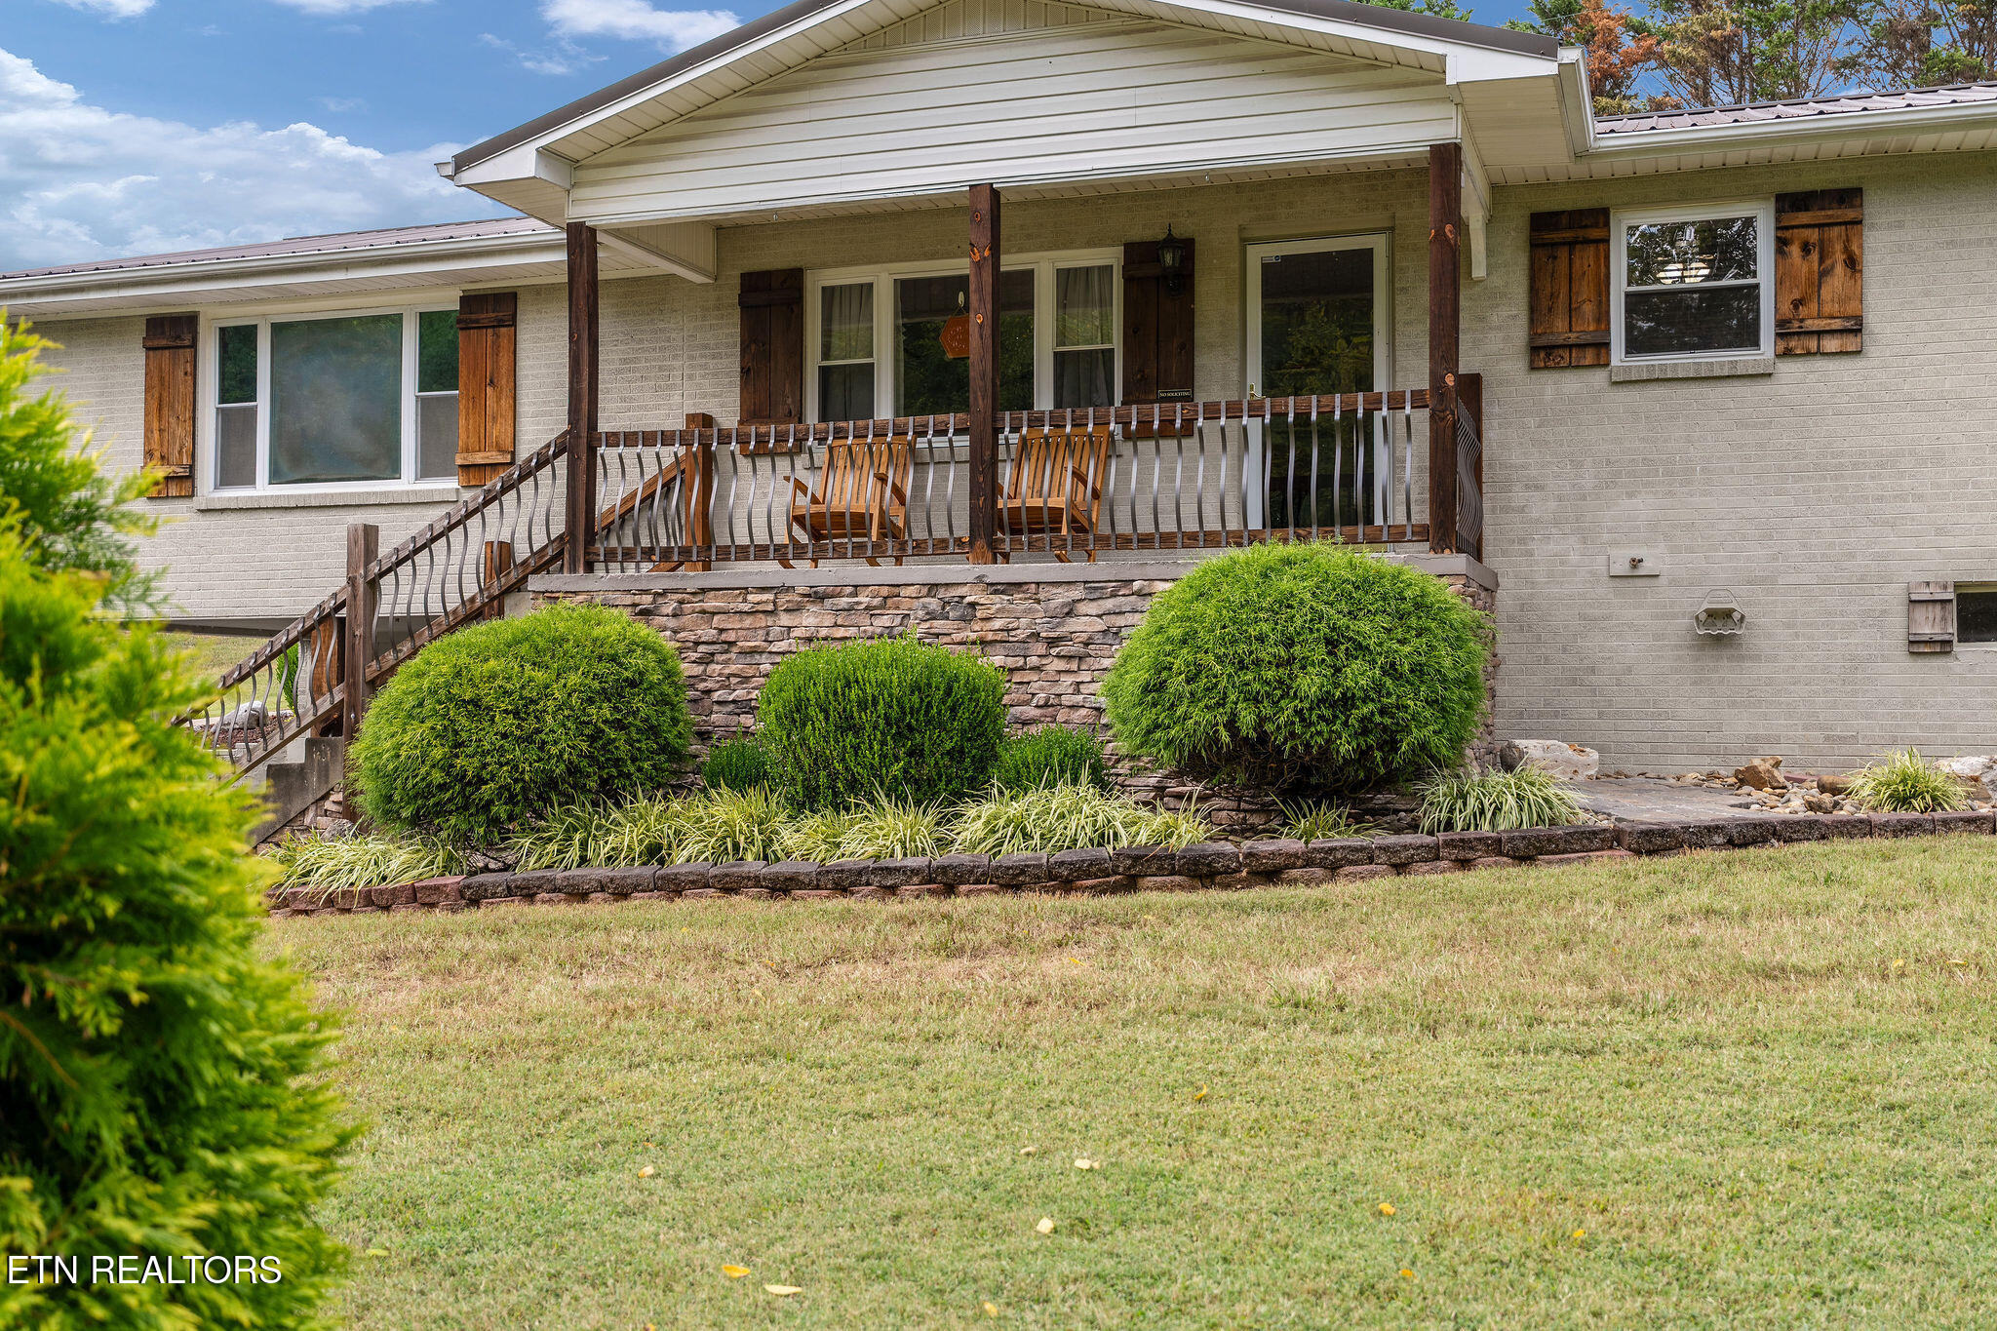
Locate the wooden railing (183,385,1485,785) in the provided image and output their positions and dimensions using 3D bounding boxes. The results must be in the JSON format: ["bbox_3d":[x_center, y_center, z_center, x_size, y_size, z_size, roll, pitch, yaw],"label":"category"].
[{"bbox_3d":[-1.272,-0.287,12.523,8.532,2.375,1.779,0,-1,19],"label":"wooden railing"}]

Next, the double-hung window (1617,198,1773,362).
[{"bbox_3d":[4.180,-2.300,11.699,0.926,0.953,0.110,0,-1,19],"label":"double-hung window"}]

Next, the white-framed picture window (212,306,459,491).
[{"bbox_3d":[-5.090,-2.026,14.907,2.347,1.392,0.120,0,-1,19],"label":"white-framed picture window"}]

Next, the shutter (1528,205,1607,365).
[{"bbox_3d":[3.499,-2.304,11.882,0.465,0.967,0.050,0,-1,19],"label":"shutter"}]

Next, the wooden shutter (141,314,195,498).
[{"bbox_3d":[-6.559,-2.043,15.358,0.468,1.427,0.050,0,-1,19],"label":"wooden shutter"}]

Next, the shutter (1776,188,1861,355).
[{"bbox_3d":[4.830,-2.313,11.421,0.472,0.968,0.050,0,-1,19],"label":"shutter"}]

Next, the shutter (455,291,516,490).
[{"bbox_3d":[-3.796,-2.048,14.401,0.468,1.417,0.050,0,-1,19],"label":"shutter"}]

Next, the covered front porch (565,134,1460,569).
[{"bbox_3d":[0.139,-1.664,12.106,5.544,2.227,1.799,0,-1,19],"label":"covered front porch"}]

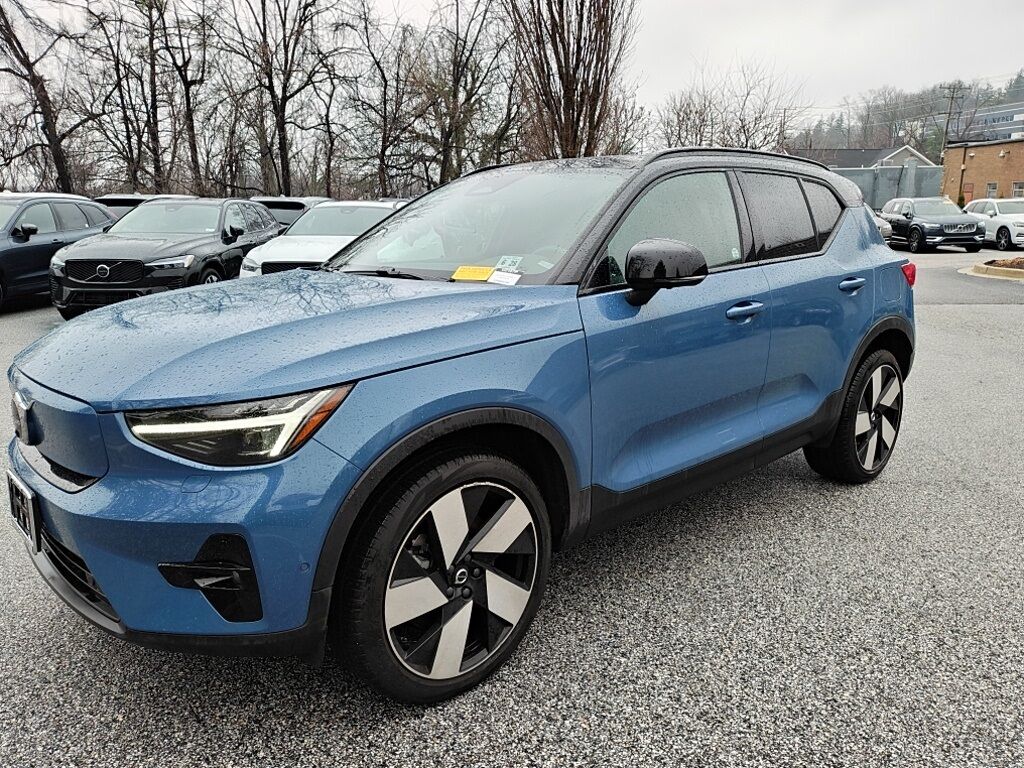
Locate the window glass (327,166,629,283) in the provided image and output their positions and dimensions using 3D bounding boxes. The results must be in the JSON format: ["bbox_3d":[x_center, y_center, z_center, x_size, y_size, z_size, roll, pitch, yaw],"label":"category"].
[{"bbox_3d":[-0.139,-0.666,3.019,1.440,0.140,0.840,13,48,47],"label":"window glass"}]

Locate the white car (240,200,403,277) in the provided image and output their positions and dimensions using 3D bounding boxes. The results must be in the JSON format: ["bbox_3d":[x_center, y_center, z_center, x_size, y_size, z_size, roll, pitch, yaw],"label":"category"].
[{"bbox_3d":[-2.262,-1.935,11.071,2.000,1.660,4.700,1,13,6],"label":"white car"}]

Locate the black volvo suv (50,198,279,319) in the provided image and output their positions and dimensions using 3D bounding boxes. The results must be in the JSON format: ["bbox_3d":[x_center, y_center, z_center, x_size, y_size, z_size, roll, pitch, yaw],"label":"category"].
[{"bbox_3d":[-4.750,-1.989,11.134,2.000,1.660,4.700,1,14,4],"label":"black volvo suv"}]

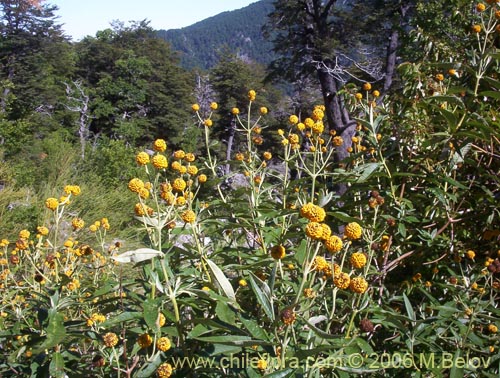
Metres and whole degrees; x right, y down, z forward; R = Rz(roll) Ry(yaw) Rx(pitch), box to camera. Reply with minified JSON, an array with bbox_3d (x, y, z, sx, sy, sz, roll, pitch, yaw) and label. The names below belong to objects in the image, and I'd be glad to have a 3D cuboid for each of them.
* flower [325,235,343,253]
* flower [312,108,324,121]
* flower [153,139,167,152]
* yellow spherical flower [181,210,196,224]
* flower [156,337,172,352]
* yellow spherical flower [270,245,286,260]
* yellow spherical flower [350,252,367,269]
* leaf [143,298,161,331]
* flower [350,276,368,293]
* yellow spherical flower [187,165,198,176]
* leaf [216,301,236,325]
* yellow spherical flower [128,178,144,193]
[{"bbox_3d":[0.122,0.081,0.820,0.025,0.025,0.025,0,4,0],"label":"flower"},{"bbox_3d":[0.147,-0.158,1.200,0.024,0.024,0.024,0,4,0],"label":"flower"},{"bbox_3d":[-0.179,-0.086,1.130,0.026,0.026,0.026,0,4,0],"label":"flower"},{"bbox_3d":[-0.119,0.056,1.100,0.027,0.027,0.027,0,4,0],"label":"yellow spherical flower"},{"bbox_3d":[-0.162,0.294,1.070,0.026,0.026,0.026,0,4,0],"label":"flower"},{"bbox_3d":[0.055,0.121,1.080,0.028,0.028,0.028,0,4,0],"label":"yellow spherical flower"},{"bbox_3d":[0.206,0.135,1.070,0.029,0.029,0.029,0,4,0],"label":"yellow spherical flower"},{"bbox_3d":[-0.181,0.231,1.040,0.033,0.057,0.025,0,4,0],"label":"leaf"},{"bbox_3d":[0.183,0.161,0.940,0.028,0.028,0.028,0,4,0],"label":"flower"},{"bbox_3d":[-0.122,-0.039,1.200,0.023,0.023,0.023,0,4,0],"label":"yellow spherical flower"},{"bbox_3d":[-0.038,0.201,0.920,0.033,0.040,0.016,0,4,0],"label":"leaf"},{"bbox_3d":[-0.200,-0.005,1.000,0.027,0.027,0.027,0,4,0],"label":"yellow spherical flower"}]

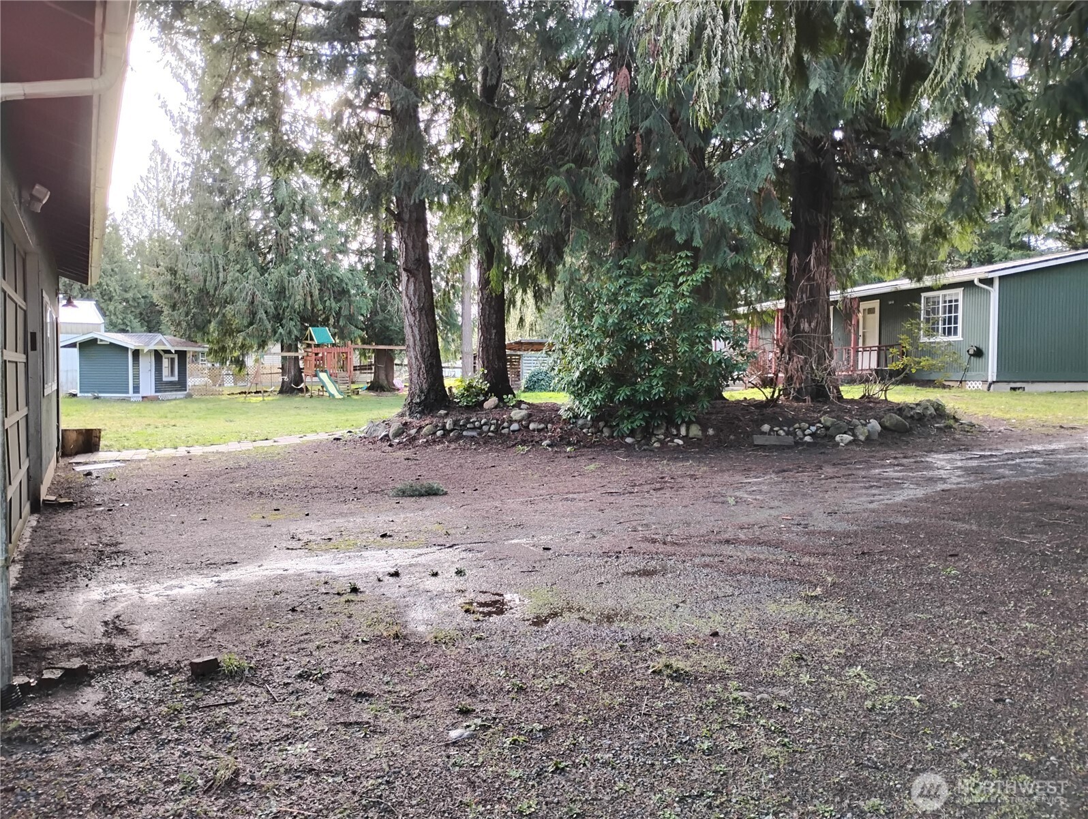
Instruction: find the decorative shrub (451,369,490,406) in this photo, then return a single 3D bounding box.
[{"bbox_3d":[-1.610,-0.484,19.300,0.860,0.820,0.800,0,2,-4],"label":"decorative shrub"}]

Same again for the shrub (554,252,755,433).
[{"bbox_3d":[1.919,-1.166,15.300,3.350,3.000,2.800,0,2,7],"label":"shrub"}]

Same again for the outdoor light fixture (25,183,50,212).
[{"bbox_3d":[-3.702,-1.550,6.450,0.170,0.190,0.180,-1,3,-28],"label":"outdoor light fixture"}]

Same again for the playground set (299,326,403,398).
[{"bbox_3d":[-8.572,-2.217,40.300,4.900,3.200,2.900,-1,3,-33],"label":"playground set"}]

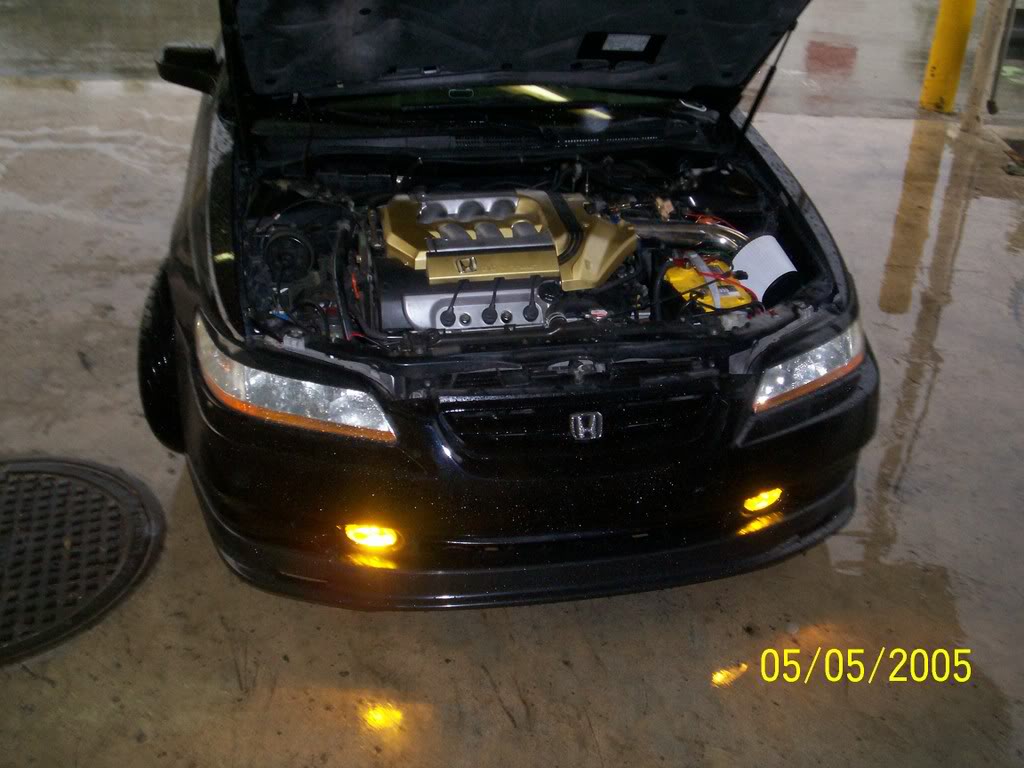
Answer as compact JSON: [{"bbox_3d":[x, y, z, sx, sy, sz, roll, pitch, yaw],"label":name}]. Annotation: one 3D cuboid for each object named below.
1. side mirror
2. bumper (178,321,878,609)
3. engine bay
[{"bbox_3d":[-1.059,-1.028,3.481,0.208,0.138,0.114,-4,28,-10],"label":"side mirror"},{"bbox_3d":[0.118,0.147,2.497,1.730,0.550,0.520,-4,28,-10],"label":"bumper"},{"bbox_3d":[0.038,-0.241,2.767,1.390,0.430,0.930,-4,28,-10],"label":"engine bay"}]

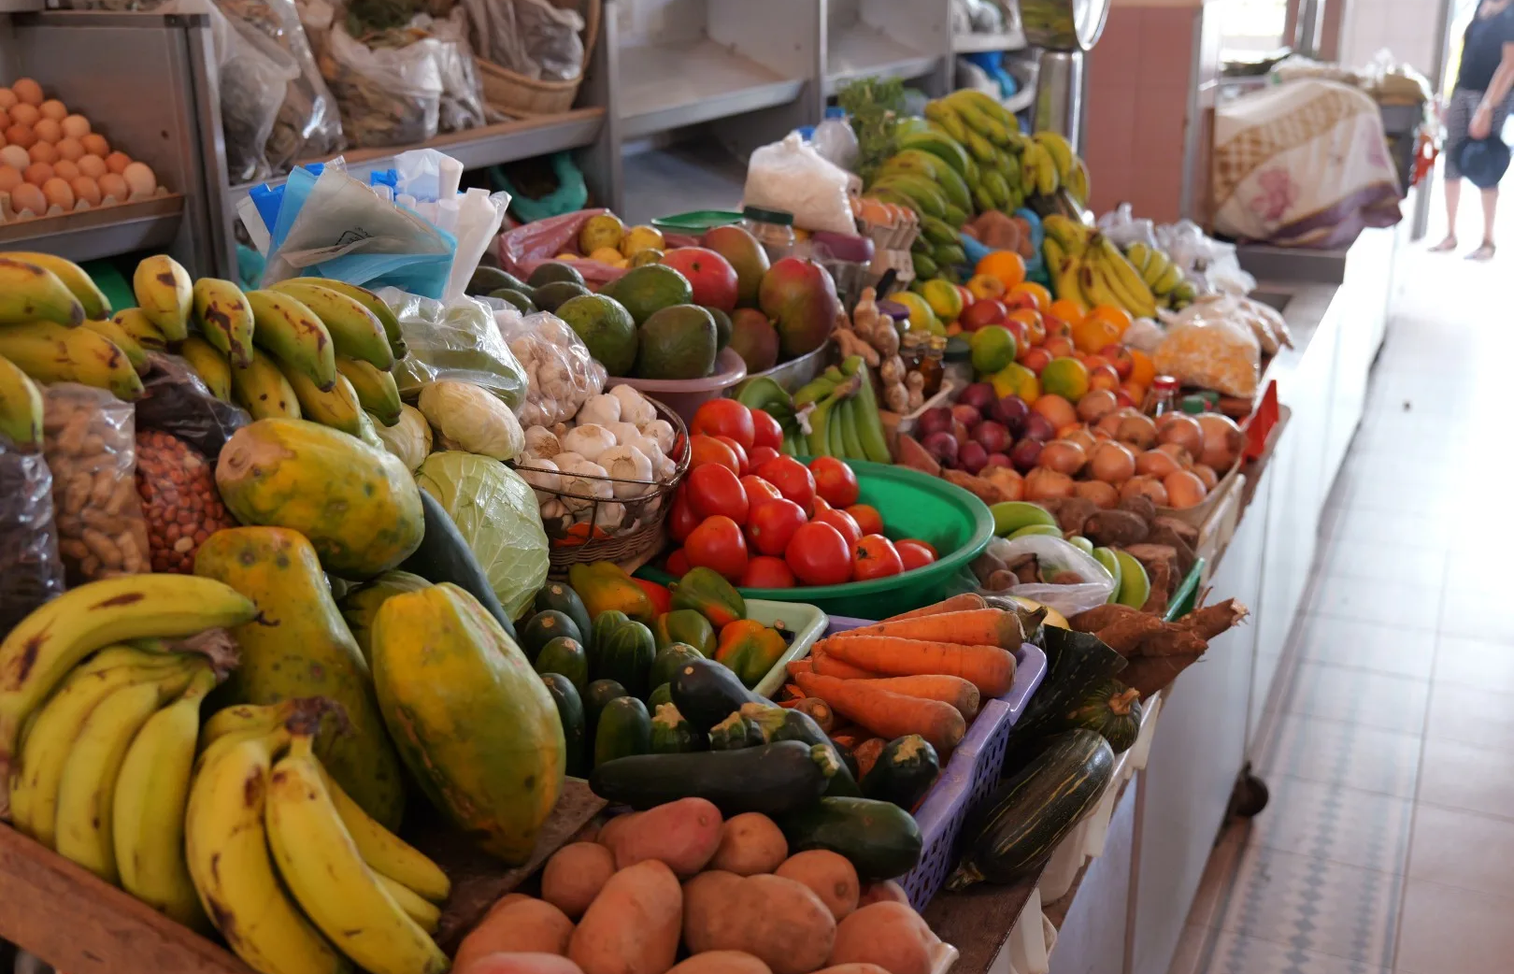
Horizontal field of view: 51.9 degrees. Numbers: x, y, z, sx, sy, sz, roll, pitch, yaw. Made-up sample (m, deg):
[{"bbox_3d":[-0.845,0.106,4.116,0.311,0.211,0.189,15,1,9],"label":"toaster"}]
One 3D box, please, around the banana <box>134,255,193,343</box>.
[{"bbox_3d":[-0.524,-0.167,1.370,0.045,0.050,0.140,-10,38,-25],"label":"banana"}]

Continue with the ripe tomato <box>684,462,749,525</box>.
[{"bbox_3d":[-0.045,0.007,1.740,0.070,0.067,0.070,-1,19,0],"label":"ripe tomato"}]

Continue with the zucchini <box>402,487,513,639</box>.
[{"bbox_3d":[-0.290,0.072,1.430,0.062,0.210,0.062,-37,-1,31],"label":"zucchini"}]

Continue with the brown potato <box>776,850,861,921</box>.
[{"bbox_3d":[0.043,0.294,1.140,0.066,0.052,0.058,6,18,18],"label":"brown potato"}]

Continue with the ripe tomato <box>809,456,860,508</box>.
[{"bbox_3d":[0.090,-0.006,1.810,0.059,0.056,0.059,0,17,0],"label":"ripe tomato"}]

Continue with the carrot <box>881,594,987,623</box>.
[{"bbox_3d":[0.148,0.132,1.497,0.155,0.035,0.035,-10,19,0],"label":"carrot"}]

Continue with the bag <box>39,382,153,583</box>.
[{"bbox_3d":[-0.542,0.004,1.280,0.090,0.185,0.070,-13,22,-32],"label":"bag"}]

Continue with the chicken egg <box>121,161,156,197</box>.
[{"bbox_3d":[-0.902,-0.448,2.270,0.045,0.058,0.045,33,27,15],"label":"chicken egg"}]

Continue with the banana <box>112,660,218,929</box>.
[{"bbox_3d":[-0.395,0.208,1.045,0.067,0.045,0.185,-5,54,-3],"label":"banana"}]

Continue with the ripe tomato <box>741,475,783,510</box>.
[{"bbox_3d":[0.002,0.017,1.700,0.068,0.060,0.068,-1,19,0],"label":"ripe tomato"}]

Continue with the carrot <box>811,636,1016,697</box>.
[{"bbox_3d":[0.146,0.162,1.460,0.188,0.043,0.043,6,20,19],"label":"carrot"}]

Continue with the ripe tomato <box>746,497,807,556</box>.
[{"bbox_3d":[0.021,0.044,1.720,0.067,0.063,0.067,-1,19,0],"label":"ripe tomato"}]

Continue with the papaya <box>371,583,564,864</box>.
[{"bbox_3d":[-0.236,0.192,1.270,0.146,0.245,0.146,-13,-20,-31],"label":"papaya"}]

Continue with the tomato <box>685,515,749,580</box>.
[{"bbox_3d":[-0.042,0.064,1.620,0.066,0.062,0.066,0,17,0],"label":"tomato"}]

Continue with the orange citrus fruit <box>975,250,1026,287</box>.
[{"bbox_3d":[0.380,-0.329,2.420,0.080,0.078,0.080,-1,19,0],"label":"orange citrus fruit"}]

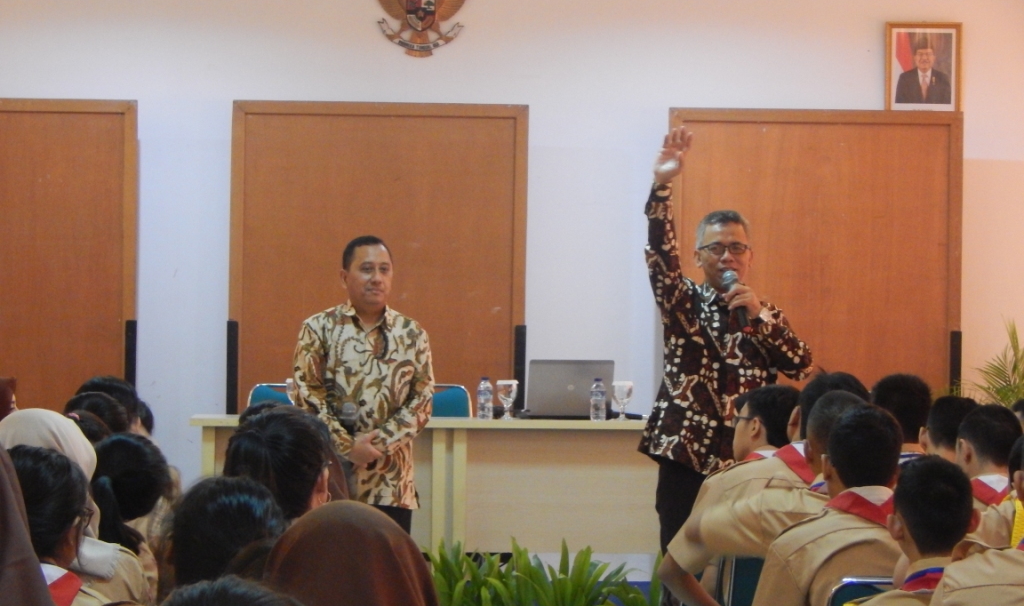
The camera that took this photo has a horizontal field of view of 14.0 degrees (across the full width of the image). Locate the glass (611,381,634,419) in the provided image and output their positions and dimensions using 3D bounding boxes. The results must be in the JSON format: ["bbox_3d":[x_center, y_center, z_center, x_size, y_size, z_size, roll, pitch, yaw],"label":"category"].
[{"bbox_3d":[0.439,0.388,16.550,0.085,0.157,0.085,1,0,-3],"label":"glass"}]

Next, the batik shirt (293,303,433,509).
[{"bbox_3d":[-0.520,0.360,14.500,0.485,0.715,0.290,1,0,-7],"label":"batik shirt"}]

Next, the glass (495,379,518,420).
[{"bbox_3d":[-0.018,0.387,16.550,0.085,0.157,0.085,1,0,-3],"label":"glass"}]

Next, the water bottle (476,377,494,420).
[{"bbox_3d":[-0.105,0.382,16.500,0.062,0.172,0.062,1,0,-3],"label":"water bottle"}]

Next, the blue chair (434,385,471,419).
[{"bbox_3d":[-0.399,0.742,17.150,0.460,0.820,0.500,1,0,-3],"label":"blue chair"}]

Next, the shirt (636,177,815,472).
[{"bbox_3d":[0.730,0.083,14.200,0.570,0.970,0.360,1,0,-7],"label":"shirt"}]

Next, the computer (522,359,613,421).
[{"bbox_3d":[0.234,0.347,16.720,0.340,0.235,0.270,1,0,-2],"label":"computer"}]

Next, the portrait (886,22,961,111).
[{"bbox_3d":[1.758,-0.992,17.800,0.320,0.420,0.030,1,0,-3],"label":"portrait"}]

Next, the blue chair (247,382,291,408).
[{"bbox_3d":[-0.853,0.742,17.150,0.460,0.820,0.500,1,0,-3],"label":"blue chair"}]

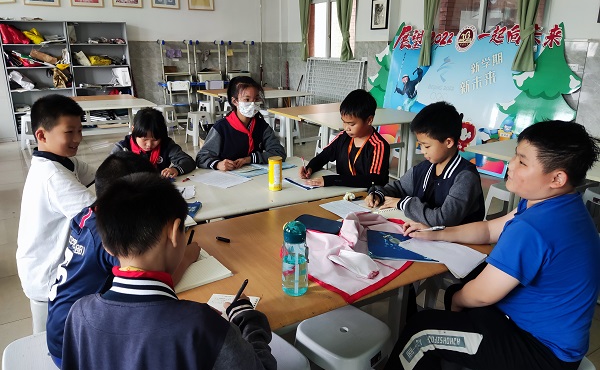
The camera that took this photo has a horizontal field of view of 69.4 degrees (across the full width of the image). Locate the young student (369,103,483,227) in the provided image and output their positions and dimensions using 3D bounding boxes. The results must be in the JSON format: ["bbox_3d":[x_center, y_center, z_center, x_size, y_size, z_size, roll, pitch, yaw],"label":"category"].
[{"bbox_3d":[0.630,0.214,2.165,0.550,1.220,0.450,-10,21,-28],"label":"young student"}]

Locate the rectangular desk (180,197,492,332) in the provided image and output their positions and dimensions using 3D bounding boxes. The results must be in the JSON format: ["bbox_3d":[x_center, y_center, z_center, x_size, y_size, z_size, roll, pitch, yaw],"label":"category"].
[{"bbox_3d":[0.095,0.572,1.863,1.201,0.730,0.790,-11,21,-30],"label":"rectangular desk"}]

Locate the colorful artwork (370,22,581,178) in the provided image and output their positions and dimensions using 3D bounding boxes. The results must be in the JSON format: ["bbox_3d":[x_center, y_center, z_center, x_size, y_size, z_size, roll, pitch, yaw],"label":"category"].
[{"bbox_3d":[1.918,-1.185,5.706,0.200,1.690,3.499,-3,17,-26],"label":"colorful artwork"}]

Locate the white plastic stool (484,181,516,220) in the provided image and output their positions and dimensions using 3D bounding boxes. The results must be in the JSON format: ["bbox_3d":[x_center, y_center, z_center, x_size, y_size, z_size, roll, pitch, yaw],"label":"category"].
[{"bbox_3d":[1.600,0.244,3.301,0.330,0.455,0.300,-10,21,-28],"label":"white plastic stool"}]

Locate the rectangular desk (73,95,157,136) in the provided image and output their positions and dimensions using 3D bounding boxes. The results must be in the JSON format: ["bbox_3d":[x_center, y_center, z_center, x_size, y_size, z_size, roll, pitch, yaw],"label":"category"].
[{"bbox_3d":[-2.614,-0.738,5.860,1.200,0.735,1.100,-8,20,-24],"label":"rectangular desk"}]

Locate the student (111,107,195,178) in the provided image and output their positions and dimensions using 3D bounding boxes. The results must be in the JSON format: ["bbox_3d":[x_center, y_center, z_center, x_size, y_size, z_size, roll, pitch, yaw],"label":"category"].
[{"bbox_3d":[-0.856,0.098,2.605,0.500,1.150,0.580,-6,19,-19],"label":"student"}]

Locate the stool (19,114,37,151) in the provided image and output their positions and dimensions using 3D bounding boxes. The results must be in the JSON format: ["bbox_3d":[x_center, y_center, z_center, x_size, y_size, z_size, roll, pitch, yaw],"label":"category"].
[{"bbox_3d":[-3.904,-0.778,6.428,0.360,0.460,0.360,-8,20,-24],"label":"stool"}]

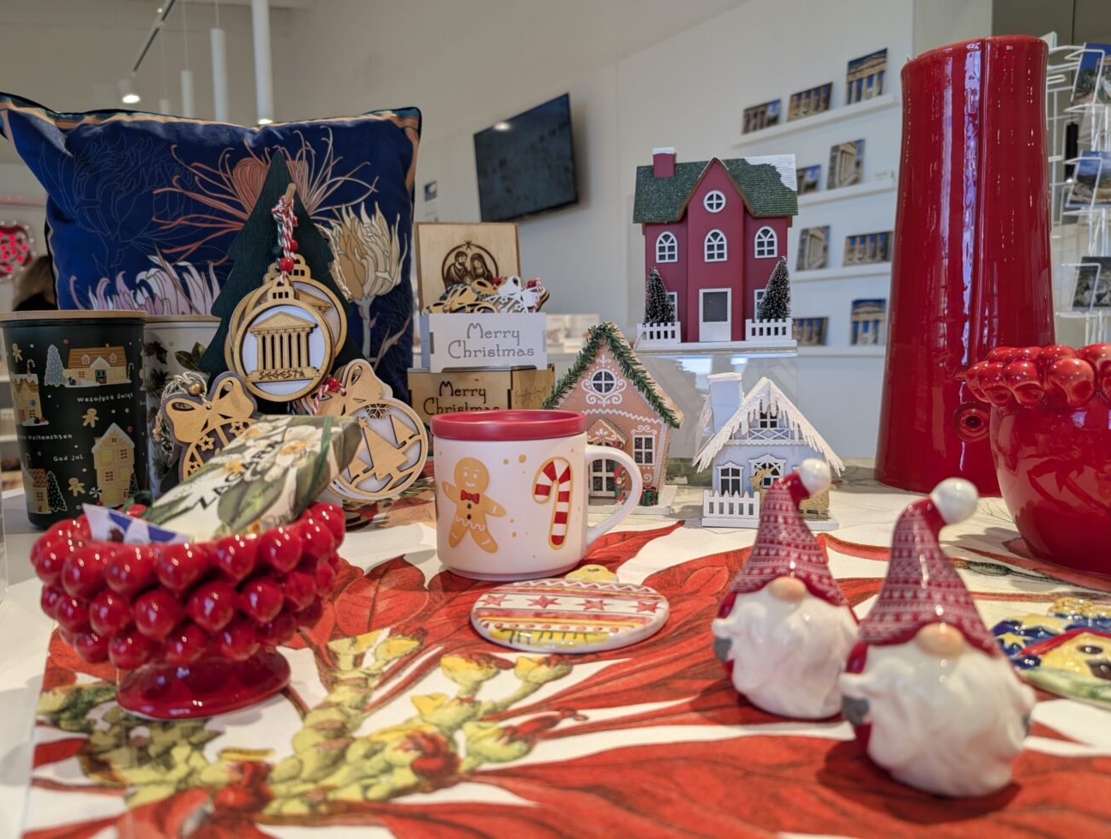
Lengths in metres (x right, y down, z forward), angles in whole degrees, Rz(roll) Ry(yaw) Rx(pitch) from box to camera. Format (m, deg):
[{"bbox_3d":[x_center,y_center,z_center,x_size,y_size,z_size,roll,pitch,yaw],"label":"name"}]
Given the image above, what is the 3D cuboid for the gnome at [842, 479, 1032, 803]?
[{"bbox_3d":[0.119,0.061,0.240,0.060,0.088,0.054,1,5,19],"label":"gnome"}]

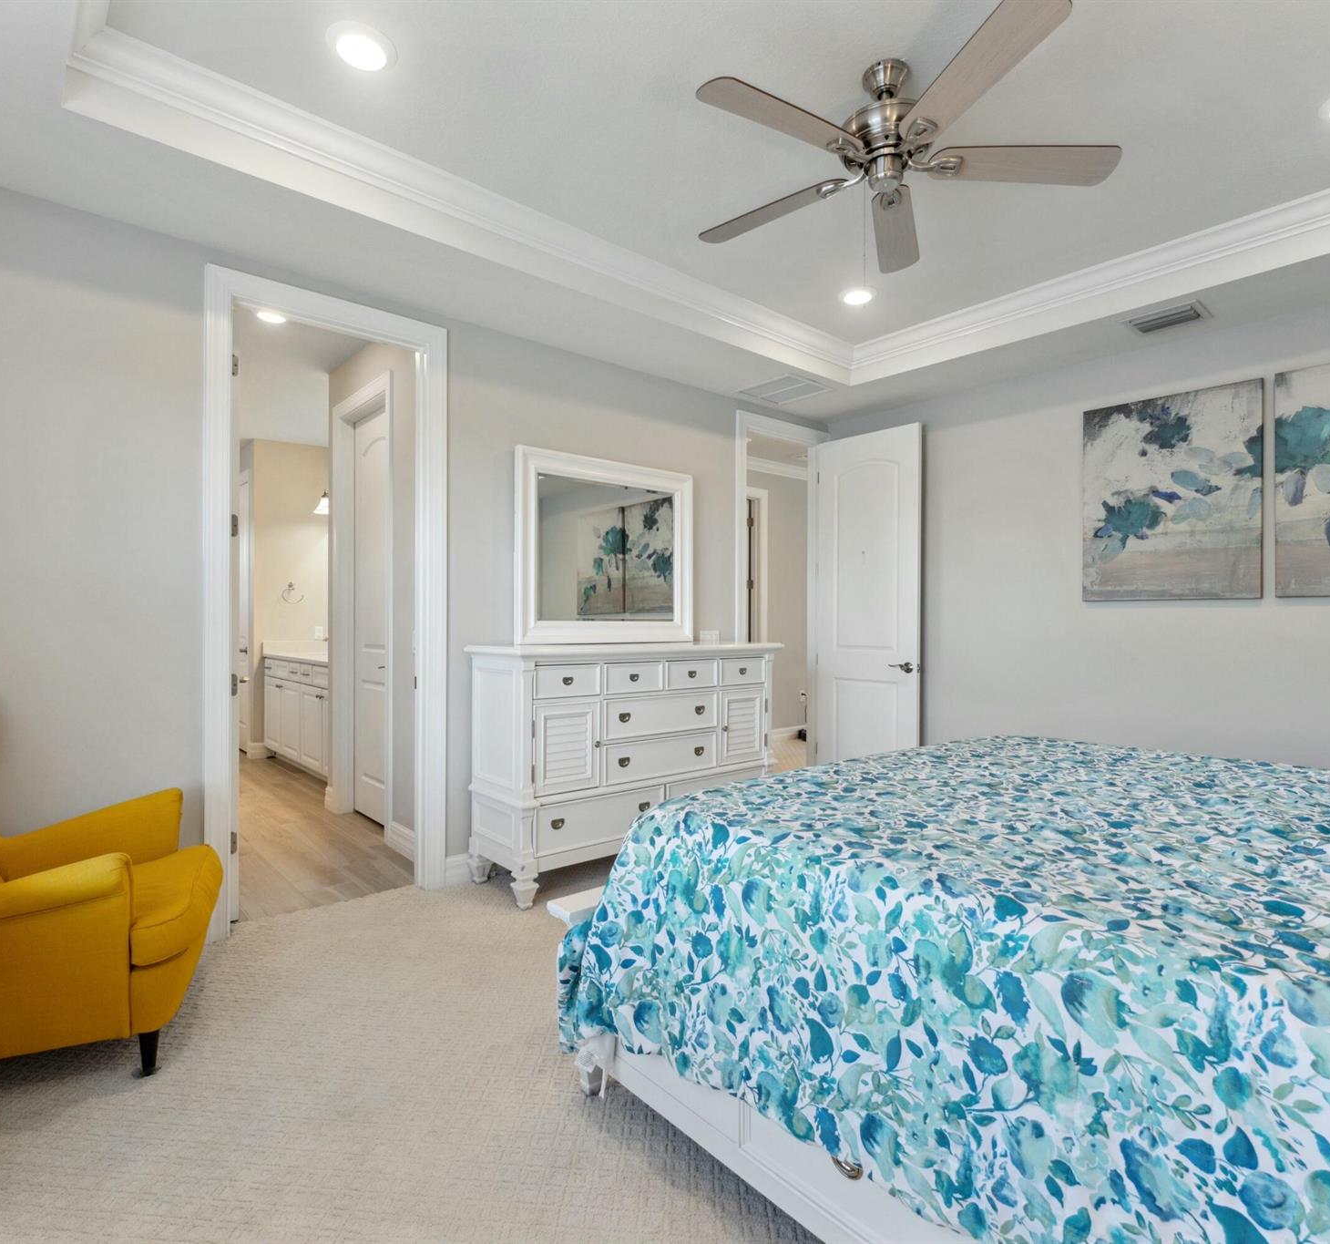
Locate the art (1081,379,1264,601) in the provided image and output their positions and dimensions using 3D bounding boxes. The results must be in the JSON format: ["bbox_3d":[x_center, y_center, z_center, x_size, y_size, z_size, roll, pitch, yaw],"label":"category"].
[{"bbox_3d":[2.495,-0.614,3.604,0.037,1.011,0.751,0,0,-40],"label":"art"}]

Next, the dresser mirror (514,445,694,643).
[{"bbox_3d":[-0.276,-0.367,3.910,1.135,0.967,0.050,0,0,-40],"label":"dresser mirror"}]

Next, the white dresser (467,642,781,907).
[{"bbox_3d":[-0.137,0.675,3.733,1.673,1.112,0.510,0,0,-40],"label":"white dresser"}]

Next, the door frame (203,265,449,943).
[{"bbox_3d":[-1.415,-0.064,3.107,0.950,2.578,0.135,0,0,-40],"label":"door frame"}]

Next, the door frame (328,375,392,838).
[{"bbox_3d":[-1.735,-0.061,4.284,0.140,2.577,1.010,0,0,-40],"label":"door frame"}]

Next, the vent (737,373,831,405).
[{"bbox_3d":[0.735,-1.404,4.472,0.440,0.025,0.460,0,0,-40],"label":"vent"}]

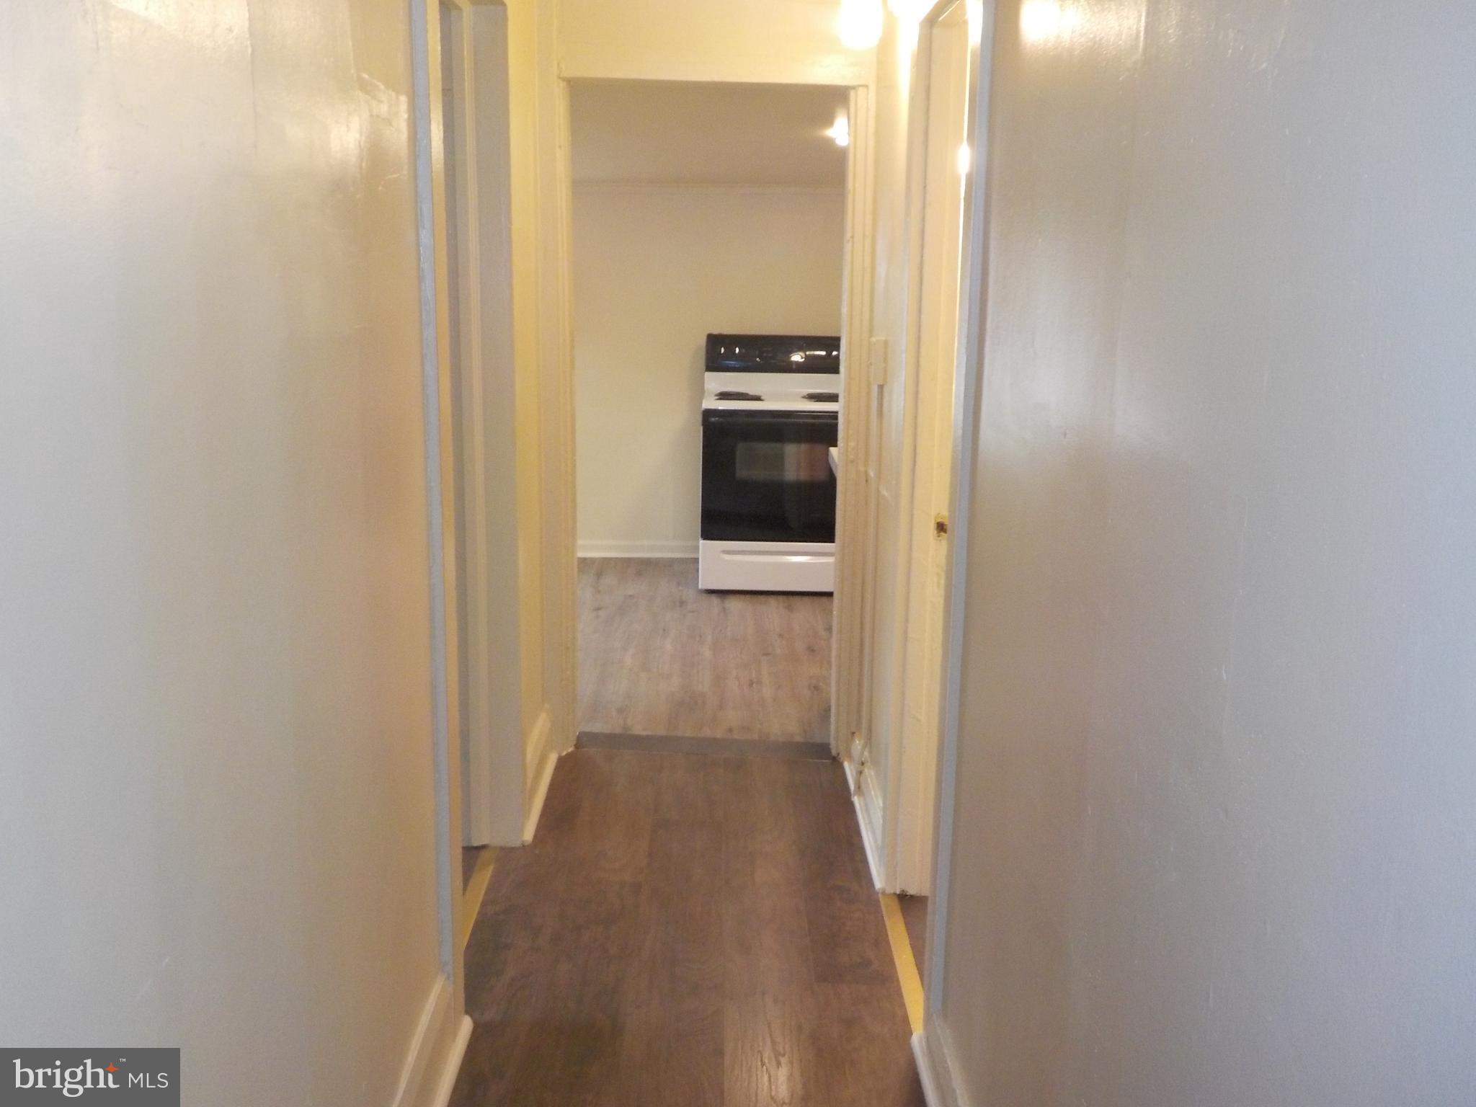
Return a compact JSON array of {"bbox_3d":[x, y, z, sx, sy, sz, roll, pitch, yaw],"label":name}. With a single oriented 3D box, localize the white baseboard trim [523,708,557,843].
[{"bbox_3d":[-0.584,0.636,3.741,0.046,0.153,0.640,1,13,-1],"label":"white baseboard trim"}]

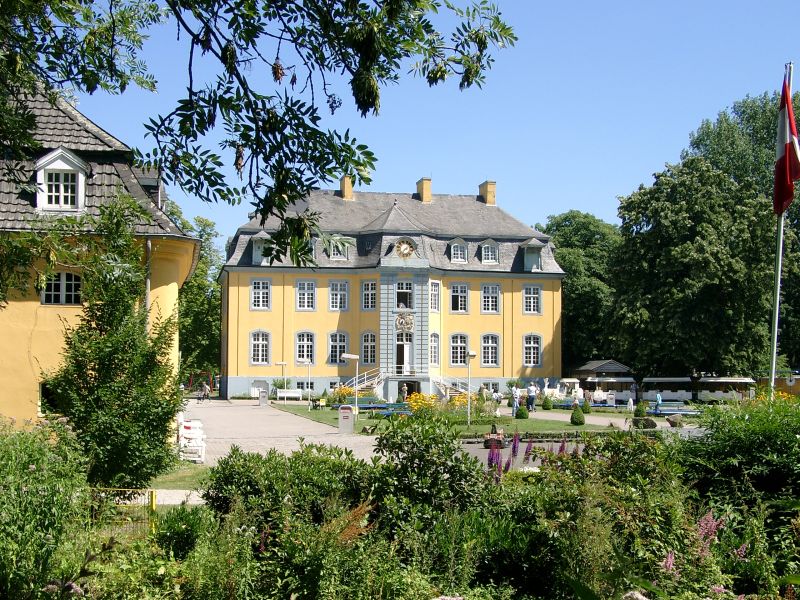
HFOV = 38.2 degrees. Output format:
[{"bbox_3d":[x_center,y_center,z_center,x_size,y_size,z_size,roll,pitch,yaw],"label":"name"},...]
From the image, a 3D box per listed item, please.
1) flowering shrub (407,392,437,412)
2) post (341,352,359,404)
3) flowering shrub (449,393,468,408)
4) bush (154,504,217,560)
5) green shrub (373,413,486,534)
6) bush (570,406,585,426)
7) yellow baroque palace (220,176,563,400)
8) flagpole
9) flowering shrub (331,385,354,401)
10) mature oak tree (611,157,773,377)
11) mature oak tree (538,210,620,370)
[{"bbox_3d":[1.107,5.377,59.443,1.500,1.150,1.400,0,-4,1],"label":"flowering shrub"},{"bbox_3d":[-2.359,4.089,53.756,0.850,3.130,0.250,1,-4,-10],"label":"post"},{"bbox_3d":[3.482,6.057,68.787,1.250,1.080,1.200,0,-4,3],"label":"flowering shrub"},{"bbox_3d":[-2.278,2.439,12.295,0.600,0.560,0.580,1,-4,-11],"label":"bush"},{"bbox_3d":[0.387,2.295,15.552,1.500,1.500,1.450,0,-4,0],"label":"green shrub"},{"bbox_3d":[7.220,4.718,46.939,0.590,0.790,0.590,0,-4,9],"label":"bush"},{"bbox_3d":[-1.109,-0.911,113.091,32.200,21.000,19.000,1,-4,-11],"label":"yellow baroque palace"},{"bbox_3d":[8.142,-0.725,24.805,0.160,8.920,0.160,5,-4,0],"label":"flagpole"},{"bbox_3d":[-4.563,7.454,91.052,1.900,1.510,1.800,0,-4,0],"label":"flowering shrub"},{"bbox_3d":[27.826,-1.972,110.805,15.300,23.450,14.500,0,-4,0],"label":"mature oak tree"},{"bbox_3d":[20.185,0.619,126.699,11.000,20.360,11.000,0,-4,0],"label":"mature oak tree"}]

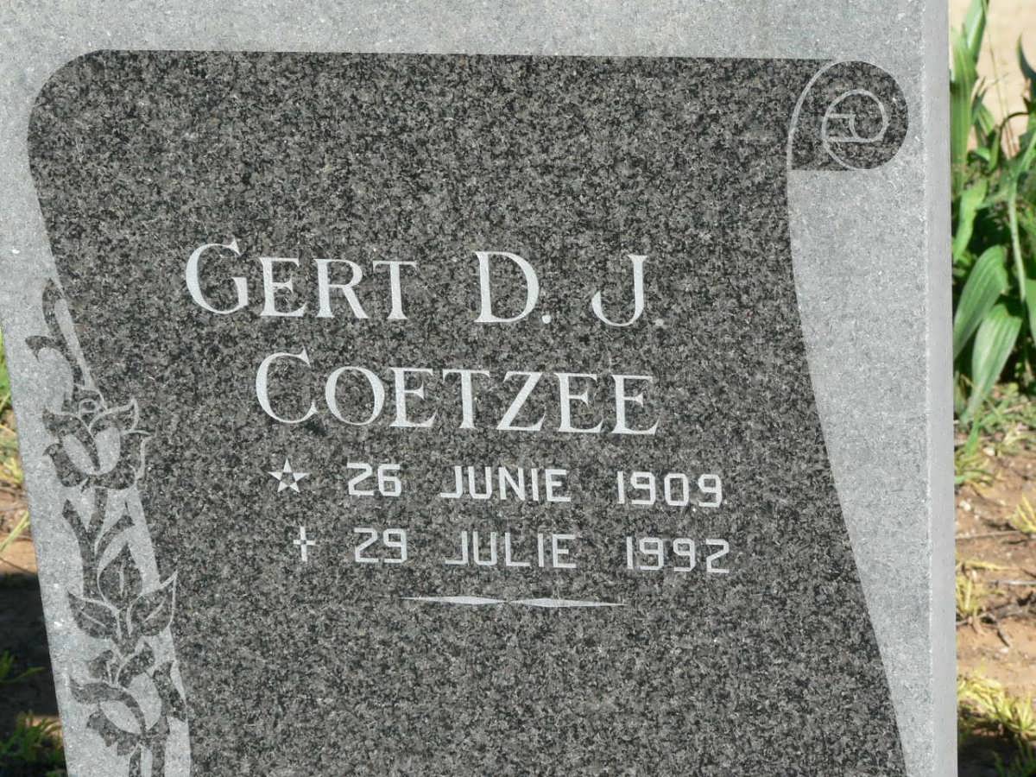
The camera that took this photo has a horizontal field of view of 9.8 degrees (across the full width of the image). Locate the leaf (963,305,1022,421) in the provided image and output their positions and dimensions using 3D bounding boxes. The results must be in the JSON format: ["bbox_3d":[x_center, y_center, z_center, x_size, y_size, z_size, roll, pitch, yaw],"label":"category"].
[{"bbox_3d":[0.438,-0.024,5.550,0.044,0.108,0.035,15,0,6],"label":"leaf"}]

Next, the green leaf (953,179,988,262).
[{"bbox_3d":[0.421,-0.157,5.600,0.021,0.080,0.025,19,3,5],"label":"green leaf"}]

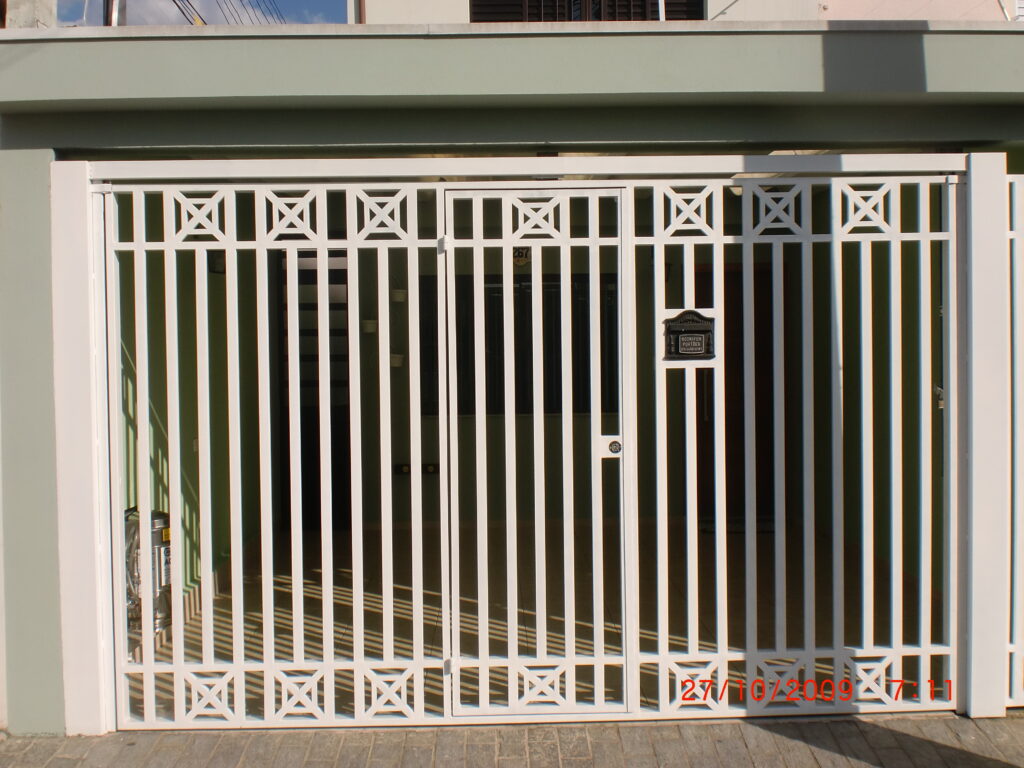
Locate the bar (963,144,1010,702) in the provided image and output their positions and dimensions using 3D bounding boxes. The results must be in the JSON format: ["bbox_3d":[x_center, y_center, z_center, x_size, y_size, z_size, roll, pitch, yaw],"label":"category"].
[{"bbox_3d":[1.972,0.218,4.351,0.155,2.337,0.140,-1,1,-2],"label":"bar"}]

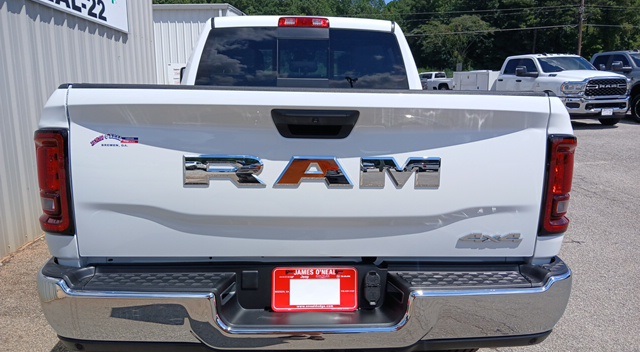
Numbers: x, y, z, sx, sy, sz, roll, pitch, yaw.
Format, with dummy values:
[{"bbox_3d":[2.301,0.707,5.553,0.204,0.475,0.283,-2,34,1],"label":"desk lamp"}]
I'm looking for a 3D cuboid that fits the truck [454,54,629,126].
[{"bbox_3d":[6.663,-2.791,15.135,2.200,2.000,6.600,-1,12,-8],"label":"truck"}]

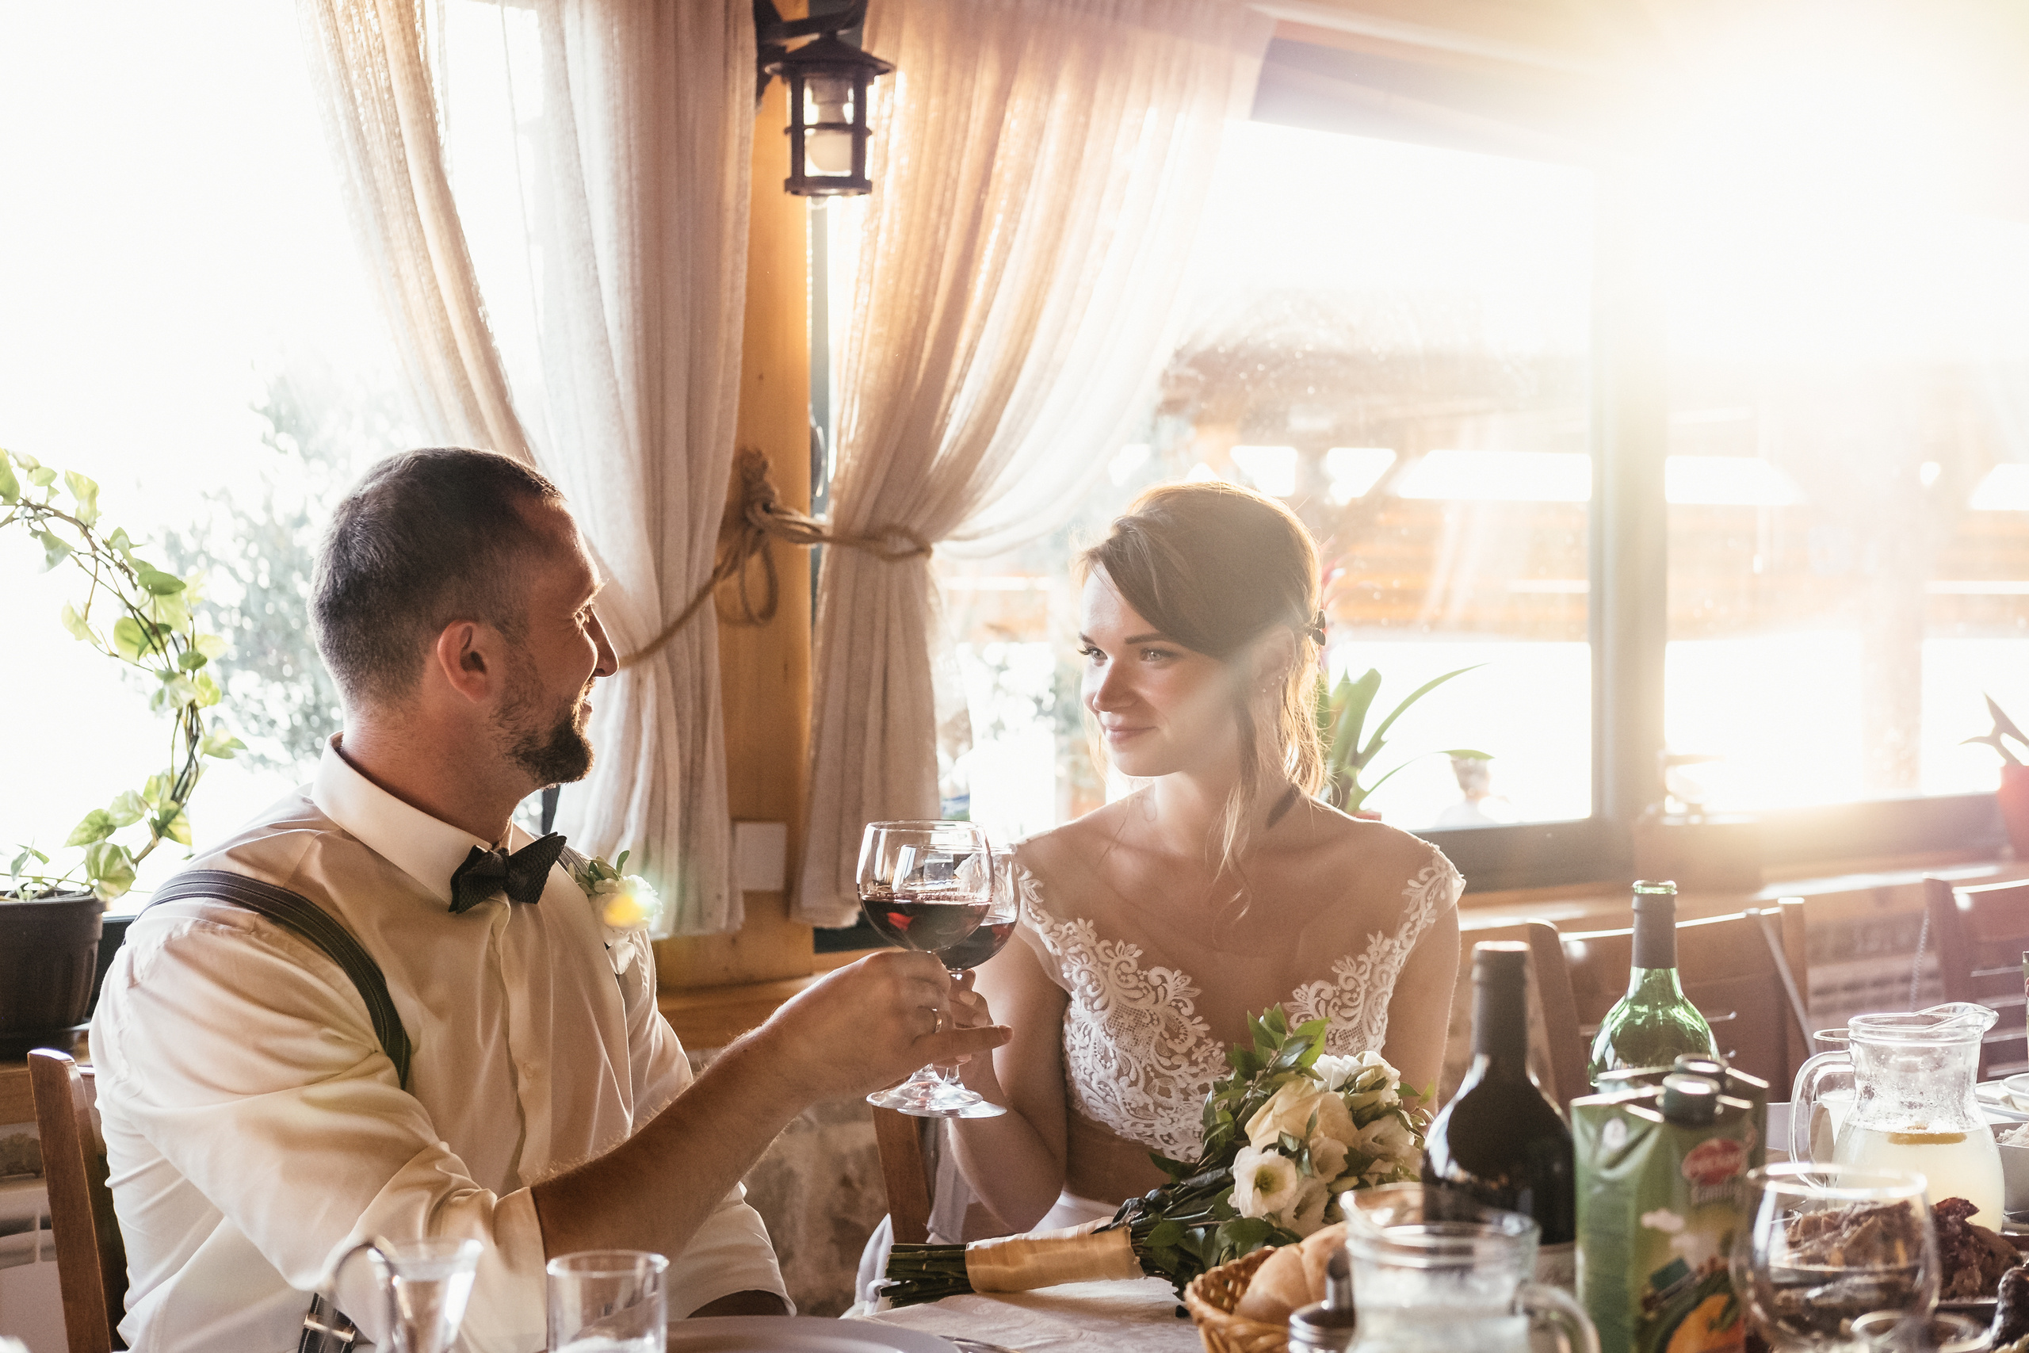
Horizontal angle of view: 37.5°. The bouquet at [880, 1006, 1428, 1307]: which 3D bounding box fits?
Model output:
[{"bbox_3d":[0.095,0.333,2.030,0.370,0.195,0.190,-8,-3,-6],"label":"bouquet"}]

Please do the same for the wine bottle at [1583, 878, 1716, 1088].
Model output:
[{"bbox_3d":[0.413,0.285,1.929,0.086,0.305,0.086,0,1,0],"label":"wine bottle"}]

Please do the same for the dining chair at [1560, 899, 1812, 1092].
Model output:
[{"bbox_3d":[0.820,0.696,2.818,0.430,0.920,0.500,-1,2,-40],"label":"dining chair"}]

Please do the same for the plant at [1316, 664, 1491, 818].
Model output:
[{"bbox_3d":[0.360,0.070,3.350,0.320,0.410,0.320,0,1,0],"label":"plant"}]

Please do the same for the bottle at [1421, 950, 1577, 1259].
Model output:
[{"bbox_3d":[0.249,0.287,1.534,0.078,0.303,0.078,0,1,0],"label":"bottle"}]

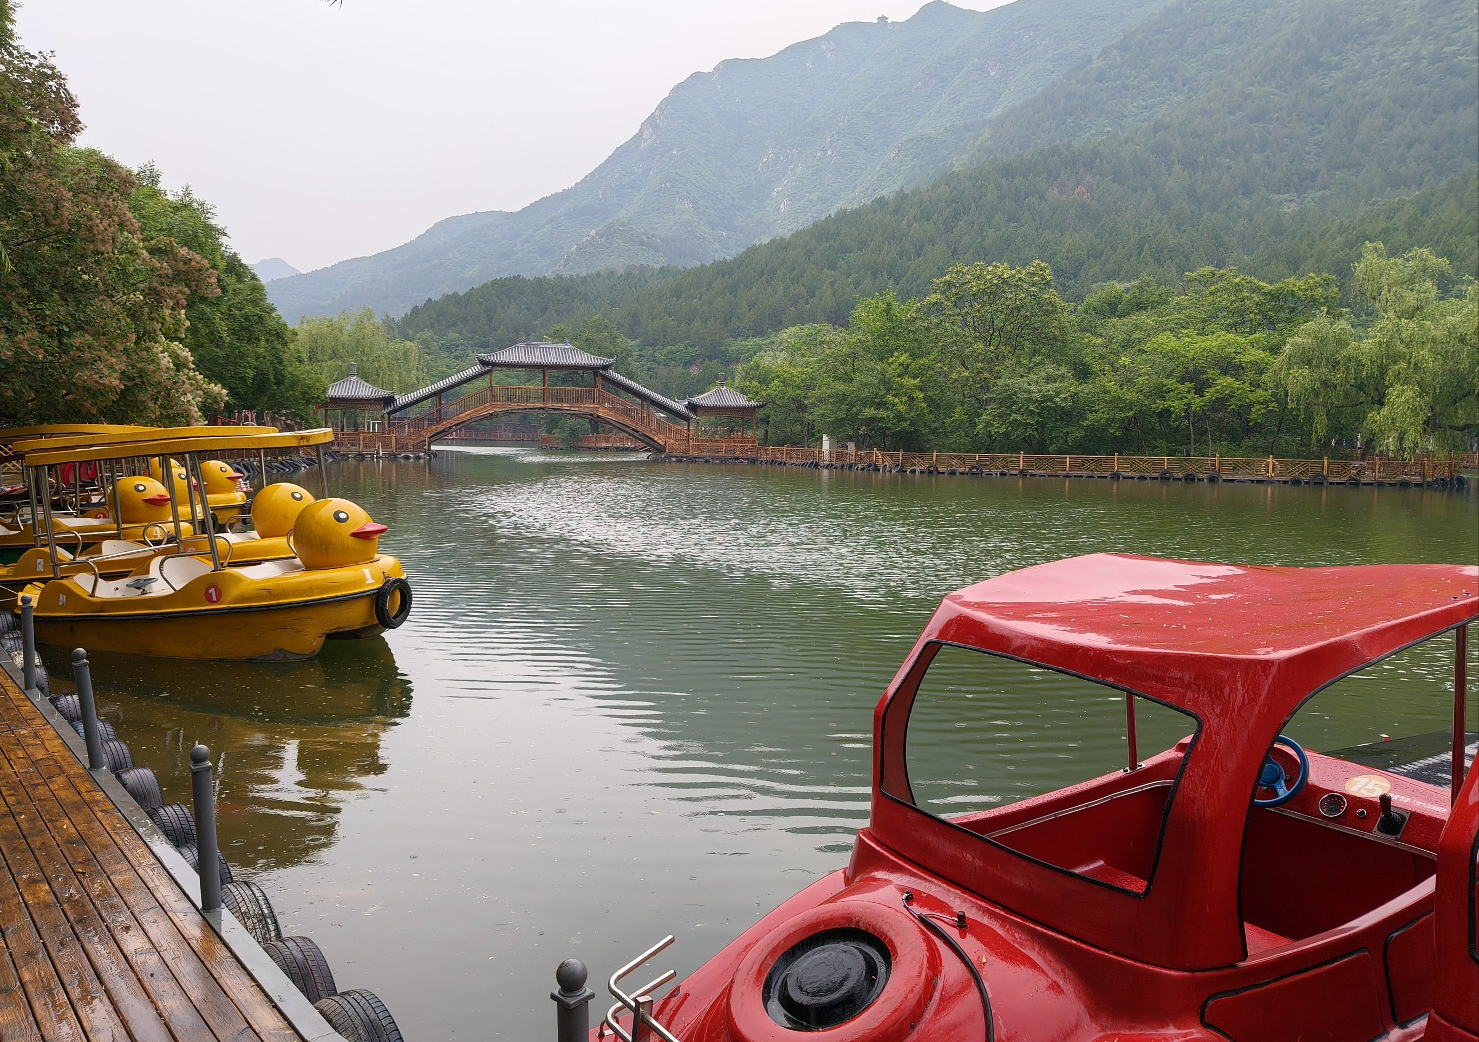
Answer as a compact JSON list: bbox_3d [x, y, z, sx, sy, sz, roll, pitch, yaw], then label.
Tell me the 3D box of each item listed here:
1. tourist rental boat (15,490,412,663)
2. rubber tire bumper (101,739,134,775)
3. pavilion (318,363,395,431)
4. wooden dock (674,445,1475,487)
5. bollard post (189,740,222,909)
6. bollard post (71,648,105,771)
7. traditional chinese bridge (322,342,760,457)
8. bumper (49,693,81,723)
[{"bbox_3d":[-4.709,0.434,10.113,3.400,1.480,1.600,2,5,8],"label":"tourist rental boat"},{"bbox_3d":[-3.497,1.520,6.139,0.195,0.610,0.610,-3,6,-40],"label":"rubber tire bumper"},{"bbox_3d":[-23.049,-7.137,67.226,4.400,4.500,4.400,0,5,-12],"label":"pavilion"},{"bbox_3d":[13.809,-3.078,57.949,40.000,1.250,5.000,3,5,28],"label":"wooden dock"},{"bbox_3d":[-1.900,1.090,3.959,0.078,0.603,0.078,-6,8,-40],"label":"bollard post"},{"bbox_3d":[-3.240,0.935,5.530,0.078,0.617,0.078,-11,10,-39],"label":"bollard post"},{"bbox_3d":[-11.847,-7.229,69.218,25.800,6.900,4.600,0,5,-12],"label":"traditional chinese bridge"},{"bbox_3d":[-4.280,1.414,7.061,0.195,0.610,0.610,-3,6,-40],"label":"bumper"}]

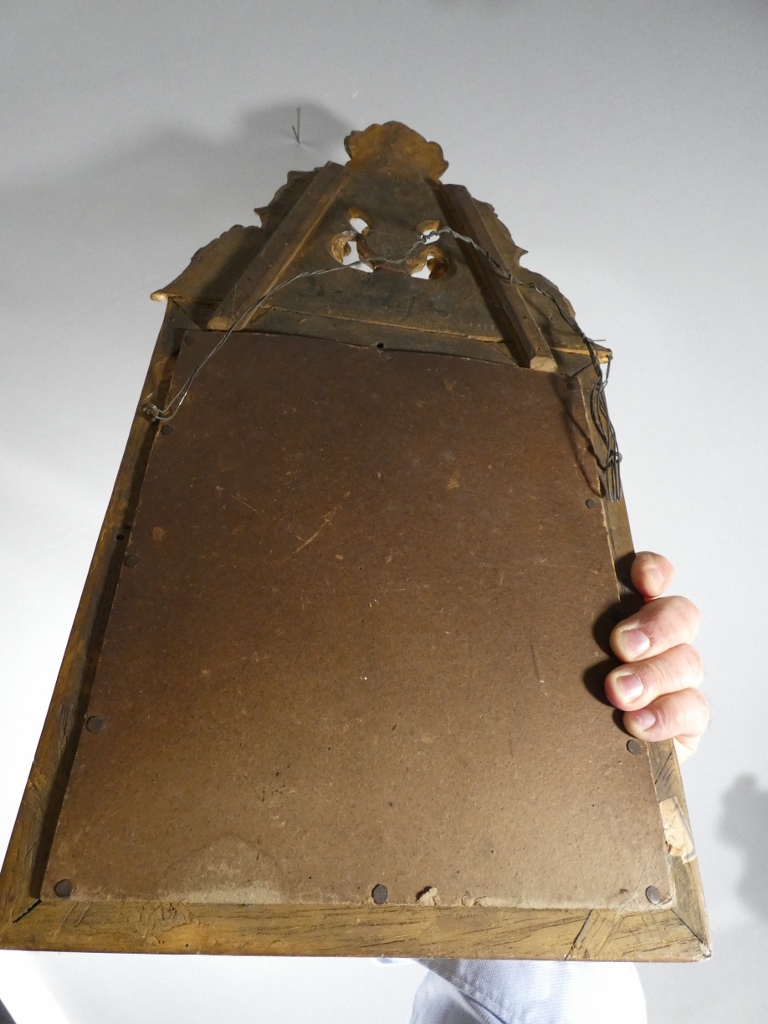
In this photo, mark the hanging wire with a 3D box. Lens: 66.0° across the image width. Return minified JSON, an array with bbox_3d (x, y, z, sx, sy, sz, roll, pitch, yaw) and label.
[{"bbox_3d":[0.009,-0.103,0.332,0.247,0.195,0.032,5,-29,-6],"label":"hanging wire"}]

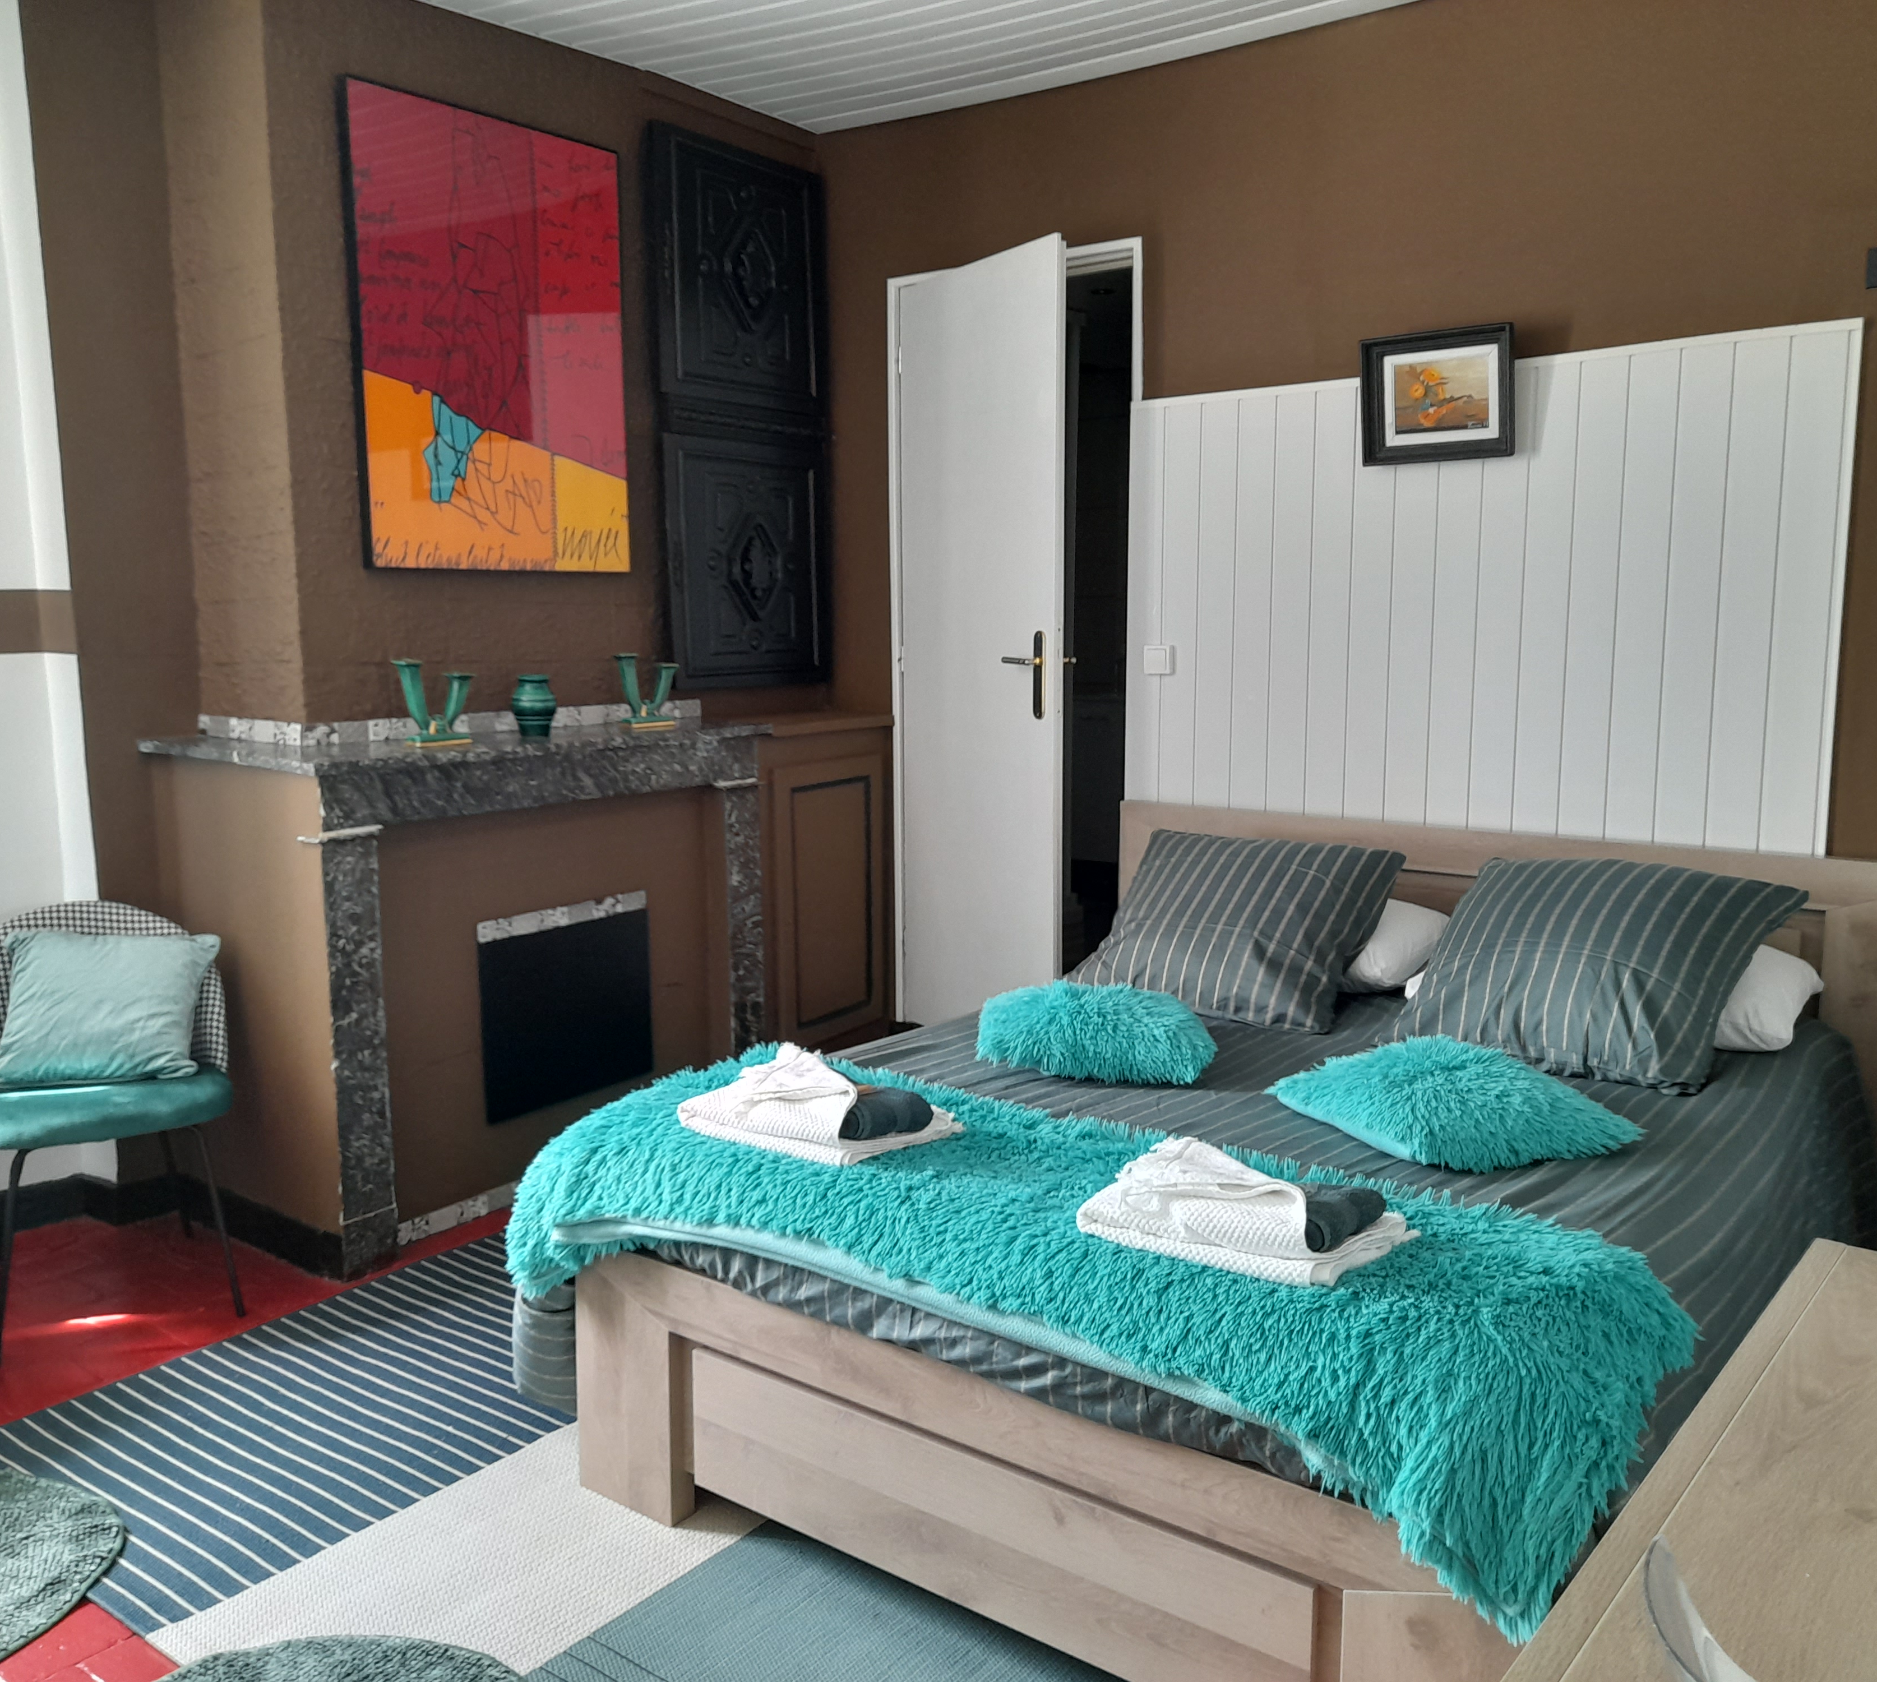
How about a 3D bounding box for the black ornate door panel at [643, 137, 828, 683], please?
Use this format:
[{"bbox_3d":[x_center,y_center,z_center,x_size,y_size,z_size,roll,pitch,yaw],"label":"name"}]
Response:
[{"bbox_3d":[-0.525,-1.133,4.426,0.050,1.410,0.630,6,10,37],"label":"black ornate door panel"}]

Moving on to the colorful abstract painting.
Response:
[{"bbox_3d":[-1.024,-1.147,3.775,0.032,1.020,0.755,6,10,37],"label":"colorful abstract painting"}]

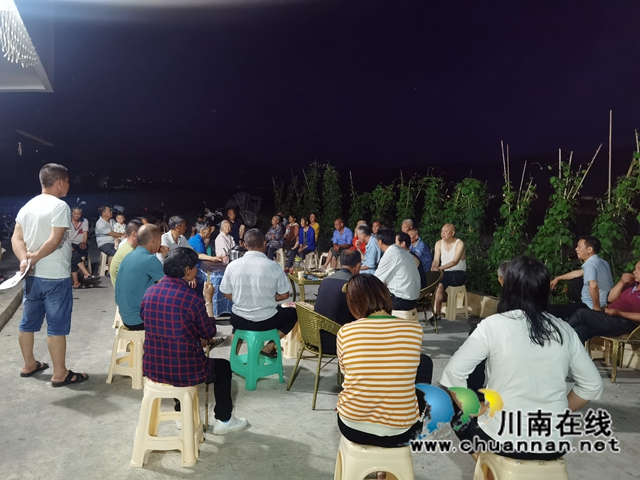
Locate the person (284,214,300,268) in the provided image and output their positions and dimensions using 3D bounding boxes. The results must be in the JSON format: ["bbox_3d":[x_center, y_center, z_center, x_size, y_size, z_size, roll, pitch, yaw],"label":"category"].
[{"bbox_3d":[-0.701,0.001,11.781,0.750,1.210,0.500,0,5,-30],"label":"person"}]

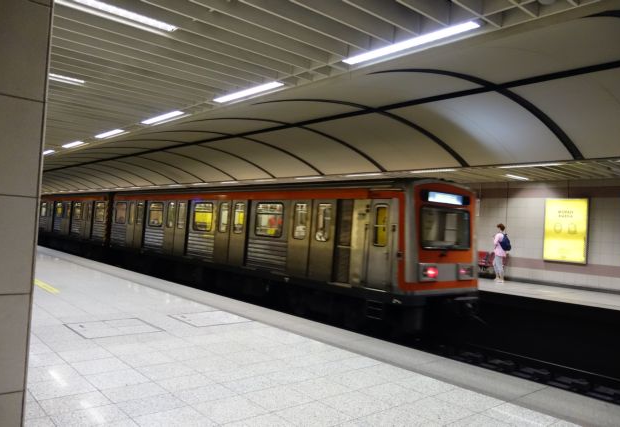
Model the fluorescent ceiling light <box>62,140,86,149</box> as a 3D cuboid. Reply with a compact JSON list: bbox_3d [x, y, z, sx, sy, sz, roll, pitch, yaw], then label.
[{"bbox_3d":[-6.120,-1.798,12.876,0.150,0.080,1.500,4,-2,-41],"label":"fluorescent ceiling light"}]

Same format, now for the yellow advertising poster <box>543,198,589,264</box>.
[{"bbox_3d":[7.400,0.521,14.409,0.100,1.860,1.180,4,-2,-41],"label":"yellow advertising poster"}]

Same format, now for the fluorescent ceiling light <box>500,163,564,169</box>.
[{"bbox_3d":[5.307,-1.183,12.120,0.150,0.080,1.500,4,-2,-41],"label":"fluorescent ceiling light"}]

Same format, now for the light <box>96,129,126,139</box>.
[{"bbox_3d":[-4.369,-1.754,10.839,0.150,0.080,1.500,4,-2,-41],"label":"light"}]

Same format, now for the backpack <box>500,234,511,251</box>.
[{"bbox_3d":[6.019,0.897,15.251,0.230,0.480,0.310,2,-2,33],"label":"backpack"}]

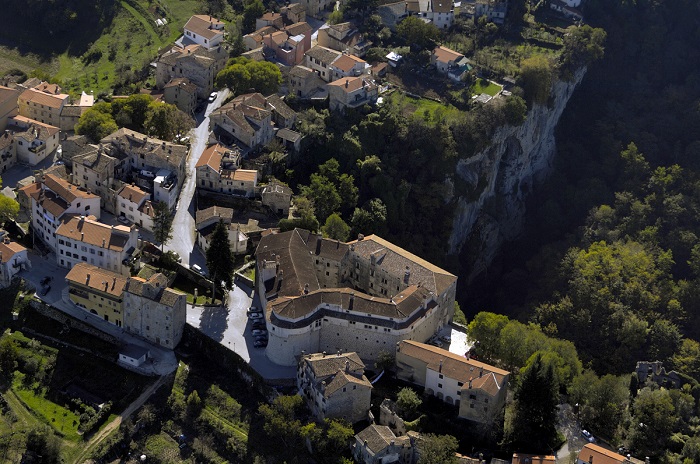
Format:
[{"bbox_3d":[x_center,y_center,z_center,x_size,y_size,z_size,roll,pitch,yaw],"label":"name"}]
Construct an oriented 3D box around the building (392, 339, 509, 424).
[{"bbox_3d":[28.200,43.020,657.230,34.000,12.000,13.500,16,38,17],"label":"building"}]

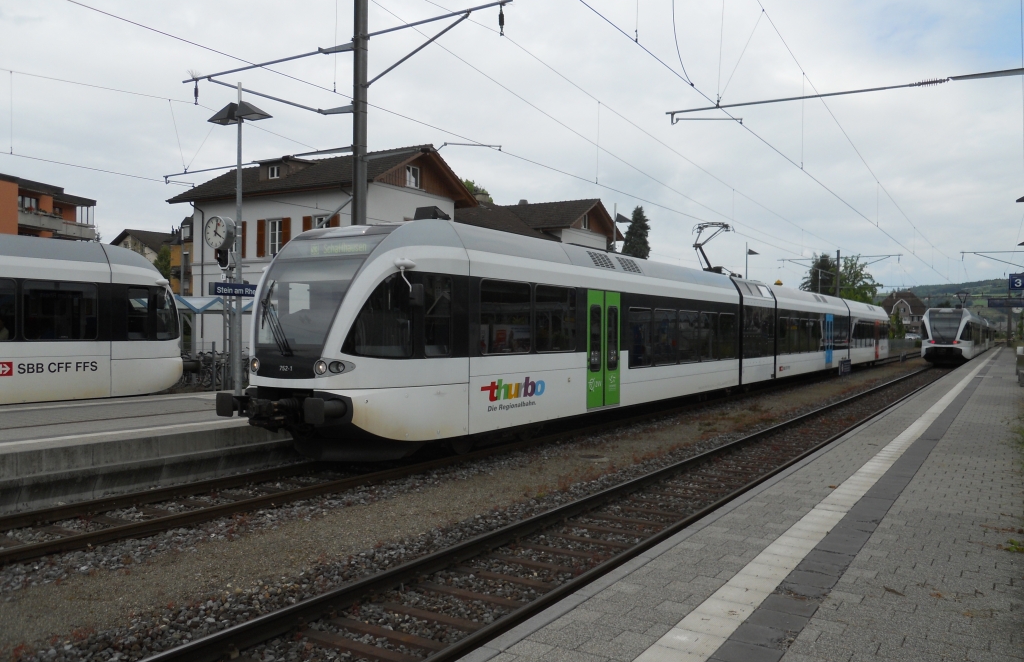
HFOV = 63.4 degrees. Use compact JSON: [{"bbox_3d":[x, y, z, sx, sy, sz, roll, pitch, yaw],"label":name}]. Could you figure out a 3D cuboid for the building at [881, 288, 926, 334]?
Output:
[{"bbox_3d":[97.909,-3.730,206.999,10.300,12.320,9.300,0,0,31],"label":"building"}]

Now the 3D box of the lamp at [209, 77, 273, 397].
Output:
[{"bbox_3d":[-5.745,-1.829,17.486,1.500,6.770,0.470,0,0,31],"label":"lamp"}]

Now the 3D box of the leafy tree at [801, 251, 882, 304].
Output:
[{"bbox_3d":[44.515,-4.108,111.992,9.400,13.010,9.000,0,0,31],"label":"leafy tree"}]

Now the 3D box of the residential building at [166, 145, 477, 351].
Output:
[{"bbox_3d":[-9.382,-3.308,40.944,13.100,10.300,8.000,0,0,31],"label":"residential building"}]

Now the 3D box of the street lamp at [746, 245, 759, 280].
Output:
[{"bbox_3d":[14.387,-1.784,49.545,0.850,7.000,0.470,0,0,31],"label":"street lamp"}]

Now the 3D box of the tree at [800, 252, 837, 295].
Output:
[{"bbox_3d":[41.406,-4.016,111.992,5.000,12.790,5.000,0,0,31],"label":"tree"}]

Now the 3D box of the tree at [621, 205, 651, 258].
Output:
[{"bbox_3d":[9.883,-3.946,65.983,3.600,11.870,3.600,0,0,31],"label":"tree"}]

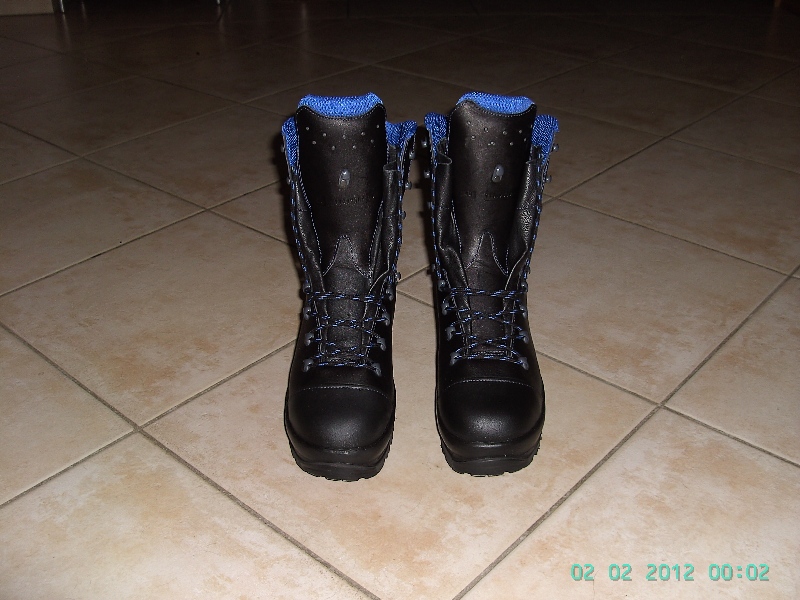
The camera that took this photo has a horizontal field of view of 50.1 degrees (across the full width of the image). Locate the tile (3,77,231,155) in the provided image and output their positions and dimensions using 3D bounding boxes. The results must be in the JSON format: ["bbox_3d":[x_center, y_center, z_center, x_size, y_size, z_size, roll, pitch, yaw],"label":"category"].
[{"bbox_3d":[-0.603,-0.401,1.807,0.385,0.010,0.385,24,38,35],"label":"tile"}]

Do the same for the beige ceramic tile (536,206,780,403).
[{"bbox_3d":[0.259,-0.022,1.138,0.385,0.010,0.385,24,38,35],"label":"beige ceramic tile"}]

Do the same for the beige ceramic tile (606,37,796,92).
[{"bbox_3d":[0.752,-0.589,2.136,0.387,0.010,0.387,24,38,36],"label":"beige ceramic tile"}]

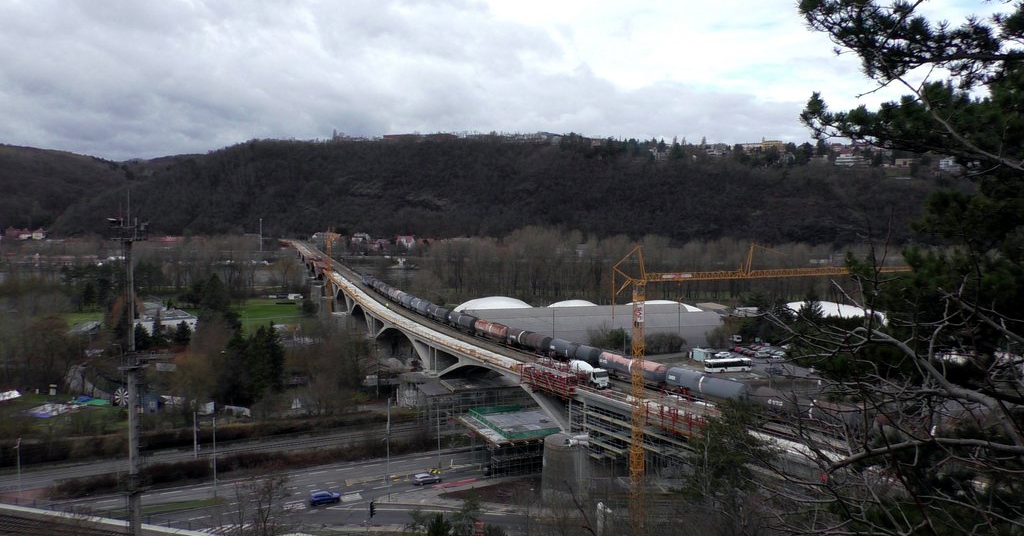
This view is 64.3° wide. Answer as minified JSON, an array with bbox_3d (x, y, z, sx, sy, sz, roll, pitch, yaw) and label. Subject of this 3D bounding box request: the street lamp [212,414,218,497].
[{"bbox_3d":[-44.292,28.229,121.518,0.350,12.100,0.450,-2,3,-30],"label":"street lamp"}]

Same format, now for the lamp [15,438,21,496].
[{"bbox_3d":[-76.546,30.843,126.317,1.100,8.670,0.500,4,5,41],"label":"lamp"}]

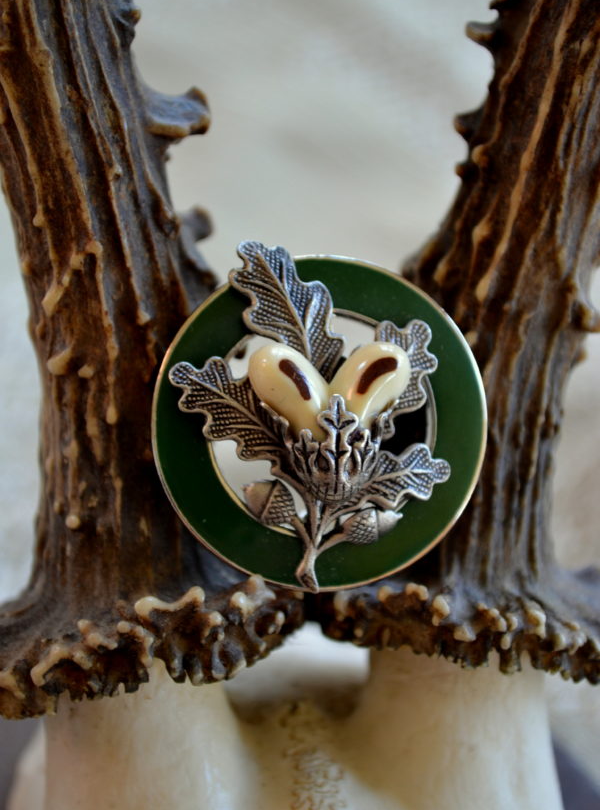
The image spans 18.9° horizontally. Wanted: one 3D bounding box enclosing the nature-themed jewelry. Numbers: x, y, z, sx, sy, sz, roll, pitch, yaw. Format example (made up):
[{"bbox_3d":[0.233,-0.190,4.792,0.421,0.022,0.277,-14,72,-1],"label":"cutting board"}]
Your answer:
[{"bbox_3d":[0.002,0.001,0.213,0.040,0.042,0.011,0,0,0],"label":"nature-themed jewelry"}]

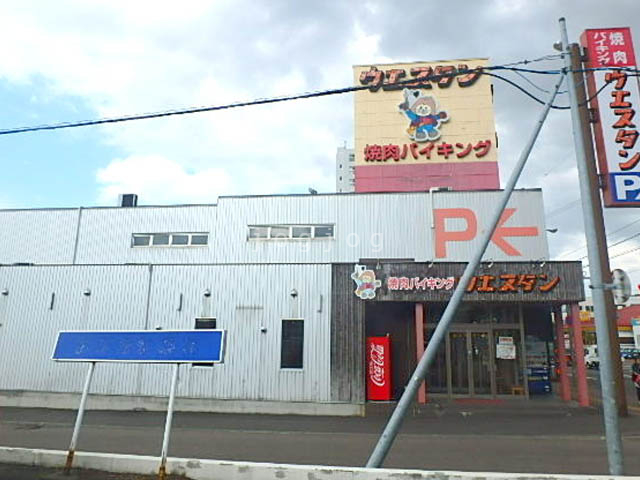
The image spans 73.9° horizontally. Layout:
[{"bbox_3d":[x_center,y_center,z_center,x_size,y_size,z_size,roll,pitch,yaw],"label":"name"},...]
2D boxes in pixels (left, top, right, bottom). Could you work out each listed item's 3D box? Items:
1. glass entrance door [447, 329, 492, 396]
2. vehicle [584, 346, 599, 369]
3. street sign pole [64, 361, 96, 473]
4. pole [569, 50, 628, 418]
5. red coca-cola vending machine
[{"bbox_3d":[4.878,4.051,13.944,1.420,2.050,0.100,-1,-12,6],"label":"glass entrance door"},{"bbox_3d":[19.472,7.966,29.000,3.400,1.750,1.500,-1,-12,6],"label":"vehicle"},{"bbox_3d":[-3.576,2.562,6.406,0.070,1.580,0.070,0,-24,6],"label":"street sign pole"},{"bbox_3d":[7.923,-0.814,12.200,0.270,10.940,0.270,0,-12,6],"label":"pole"},{"bbox_3d":[1.849,4.002,13.378,0.750,1.830,1.000,-1,-12,6],"label":"red coca-cola vending machine"}]

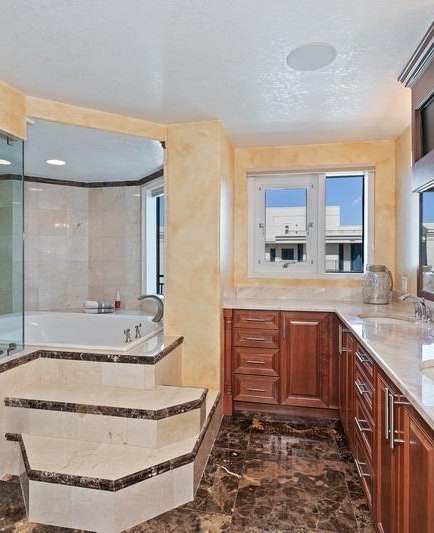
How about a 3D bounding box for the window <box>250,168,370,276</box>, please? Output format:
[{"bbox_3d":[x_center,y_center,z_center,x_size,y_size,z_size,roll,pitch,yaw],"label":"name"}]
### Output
[{"bbox_3d":[0.866,-0.388,3.163,1.143,0.998,0.100,0,1,13],"label":"window"}]

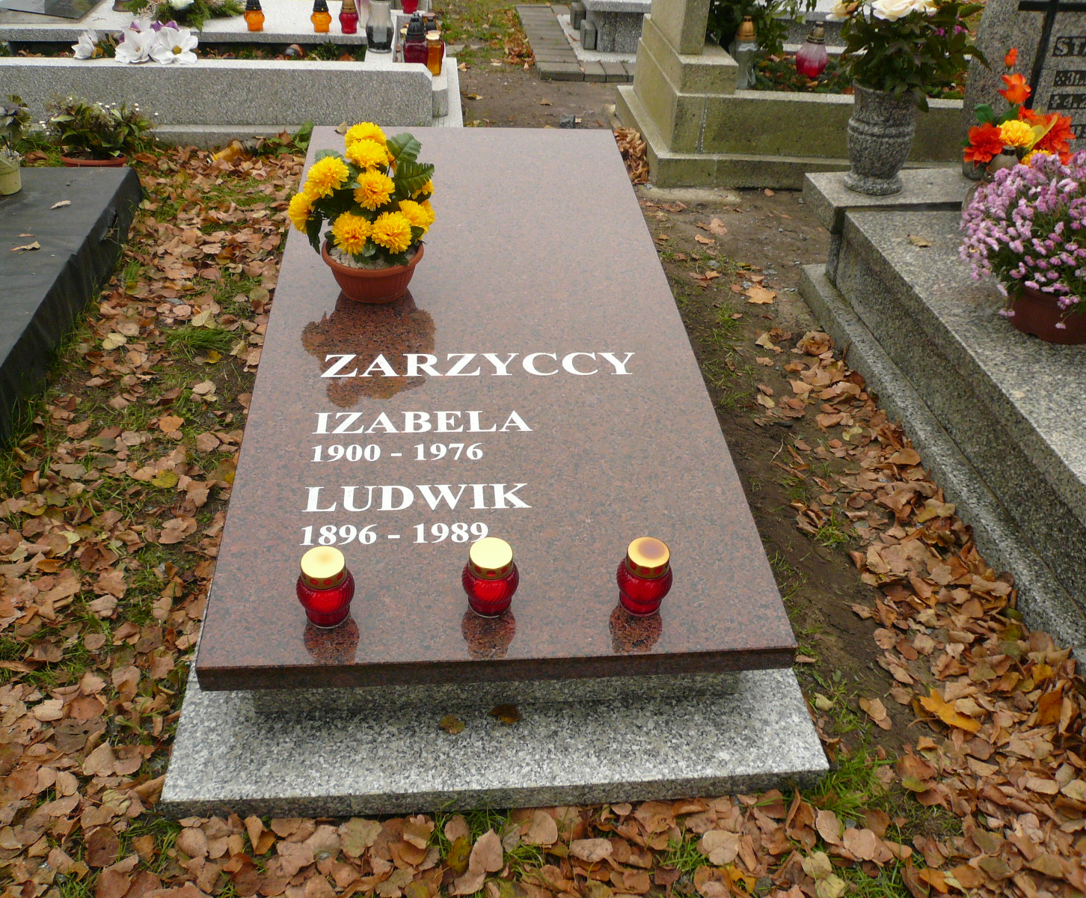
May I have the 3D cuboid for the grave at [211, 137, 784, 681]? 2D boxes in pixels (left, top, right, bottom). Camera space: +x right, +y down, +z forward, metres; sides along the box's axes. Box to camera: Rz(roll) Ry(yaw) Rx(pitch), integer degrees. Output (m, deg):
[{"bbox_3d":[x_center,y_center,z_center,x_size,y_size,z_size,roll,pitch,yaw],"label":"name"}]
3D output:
[{"bbox_3d":[-0.142,-0.318,2.251,0.914,0.056,2.006,-1,41,-5],"label":"grave"}]

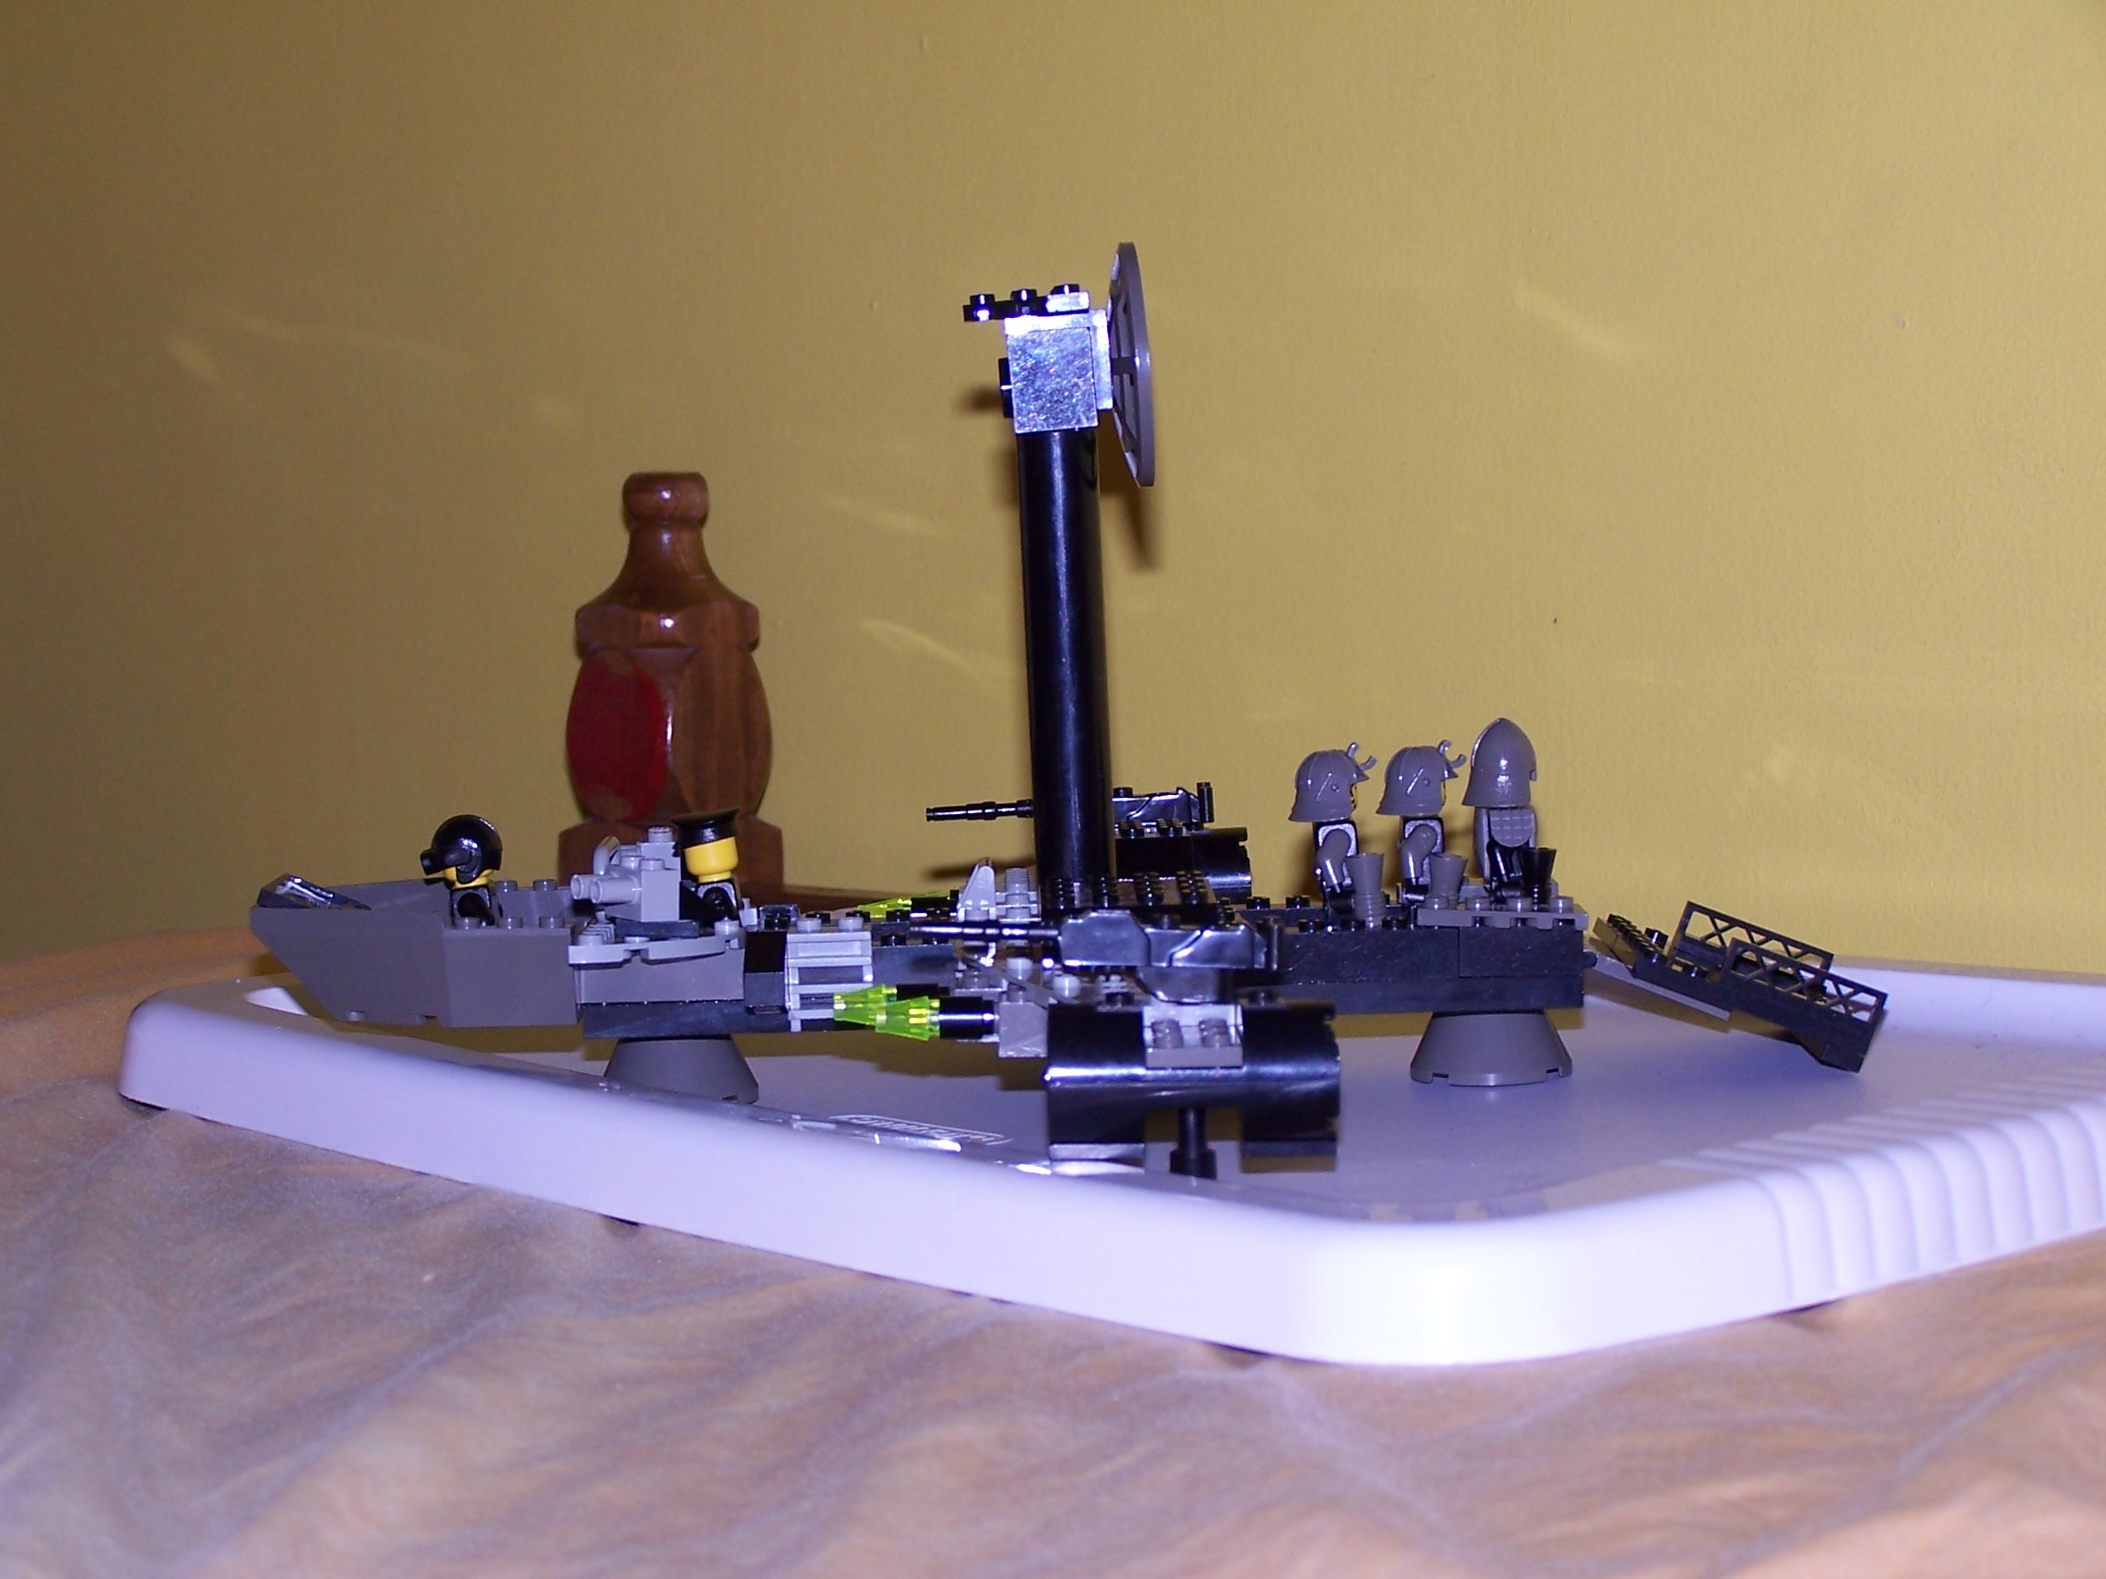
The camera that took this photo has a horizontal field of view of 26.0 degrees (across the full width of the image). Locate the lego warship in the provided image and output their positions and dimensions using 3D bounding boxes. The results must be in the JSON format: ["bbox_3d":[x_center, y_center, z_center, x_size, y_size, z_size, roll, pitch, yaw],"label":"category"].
[{"bbox_3d":[0.002,-0.024,0.896,0.316,0.166,0.290,-2,6,-1],"label":"lego warship"}]

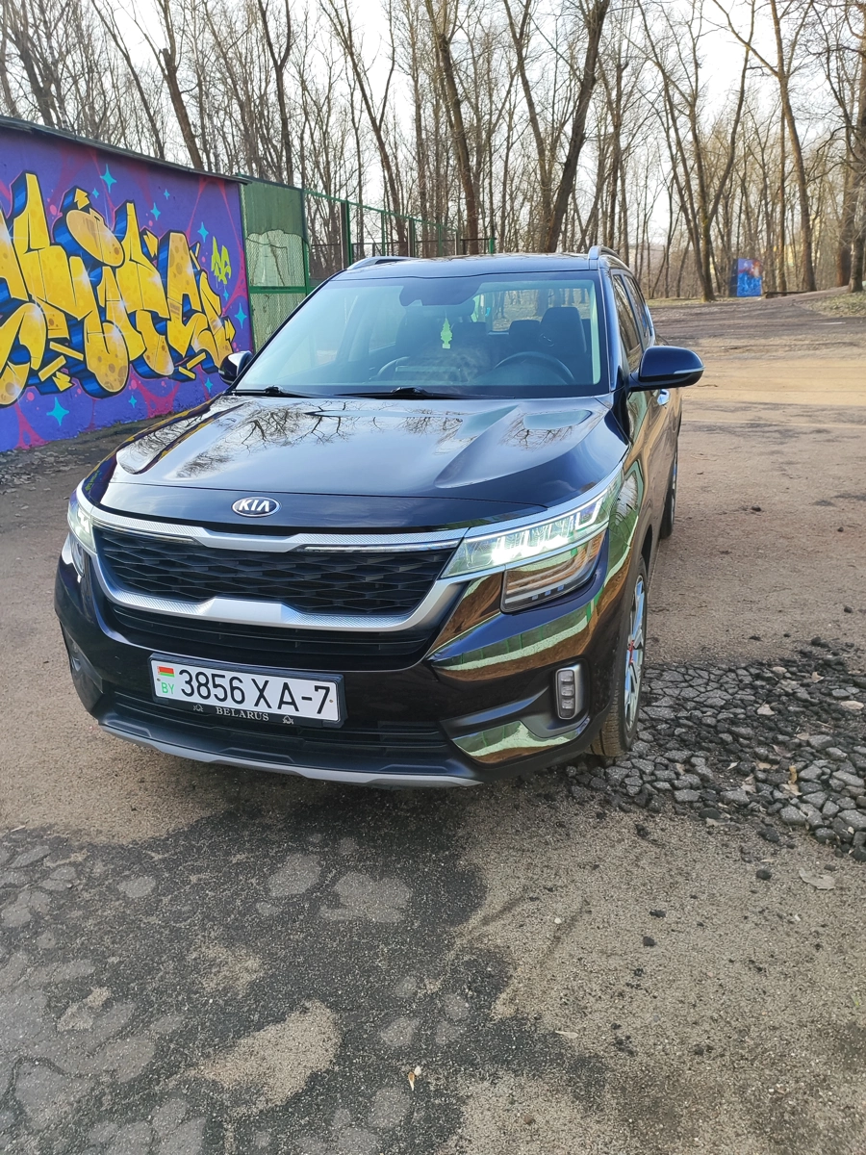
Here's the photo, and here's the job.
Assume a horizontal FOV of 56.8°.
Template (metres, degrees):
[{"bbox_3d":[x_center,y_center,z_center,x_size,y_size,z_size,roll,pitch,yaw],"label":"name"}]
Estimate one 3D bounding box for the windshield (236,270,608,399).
[{"bbox_3d":[-0.033,-0.925,3.043,1.450,0.150,0.960,4,49,17],"label":"windshield"}]

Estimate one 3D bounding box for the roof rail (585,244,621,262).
[{"bbox_3d":[0.918,-1.554,4.030,0.060,0.110,1.650,4,19,17],"label":"roof rail"}]

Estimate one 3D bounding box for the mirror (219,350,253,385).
[{"bbox_3d":[-0.815,-0.914,3.516,0.260,0.170,0.160,4,19,17],"label":"mirror"}]

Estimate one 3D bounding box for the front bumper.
[{"bbox_3d":[-0.371,0.185,2.235,1.760,0.630,0.570,4,19,17],"label":"front bumper"}]

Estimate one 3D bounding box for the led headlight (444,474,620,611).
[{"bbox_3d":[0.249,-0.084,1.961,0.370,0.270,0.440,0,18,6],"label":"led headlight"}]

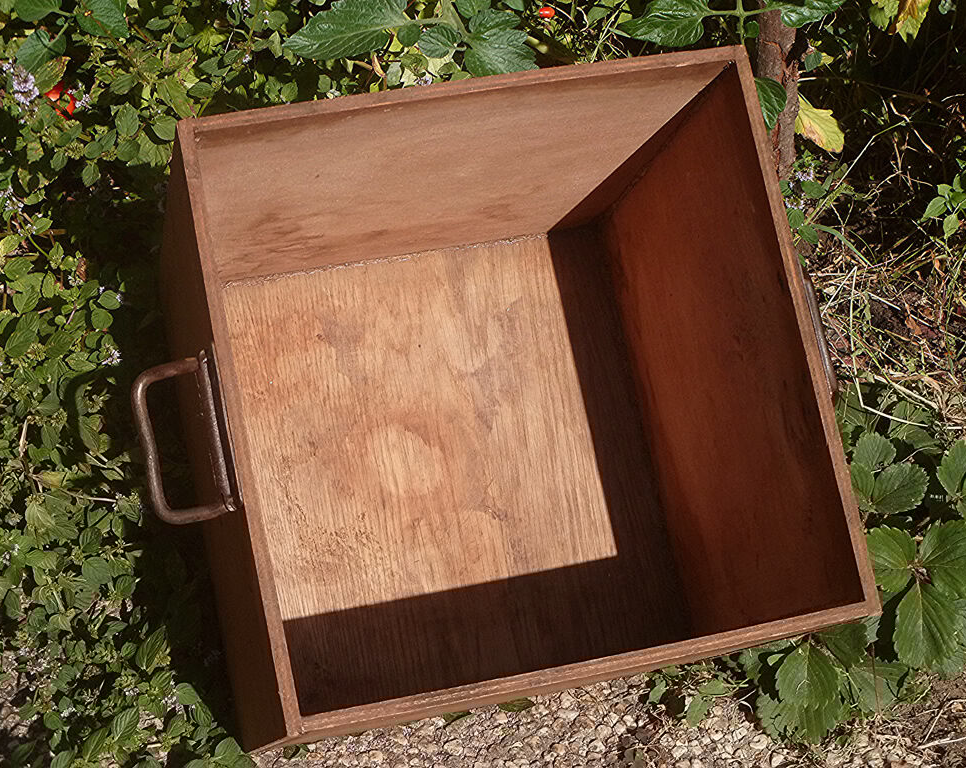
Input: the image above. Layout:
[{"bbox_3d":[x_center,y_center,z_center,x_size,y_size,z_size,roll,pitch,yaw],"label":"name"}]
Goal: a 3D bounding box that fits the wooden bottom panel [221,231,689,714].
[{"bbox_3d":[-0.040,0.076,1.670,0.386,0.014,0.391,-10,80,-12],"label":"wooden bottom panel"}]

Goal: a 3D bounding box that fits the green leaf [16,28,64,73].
[{"bbox_3d":[-0.336,-0.252,1.480,0.035,0.009,0.039,41,81,-4],"label":"green leaf"}]

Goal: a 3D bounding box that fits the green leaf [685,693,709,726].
[{"bbox_3d":[0.184,0.279,1.675,0.018,0.009,0.031,20,70,3],"label":"green leaf"}]

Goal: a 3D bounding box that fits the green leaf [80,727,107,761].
[{"bbox_3d":[-0.311,0.287,1.560,0.017,0.012,0.033,31,71,7],"label":"green leaf"}]

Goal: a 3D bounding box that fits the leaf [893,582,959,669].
[{"bbox_3d":[0.365,0.200,1.616,0.056,0.012,0.077,-3,79,1],"label":"leaf"}]

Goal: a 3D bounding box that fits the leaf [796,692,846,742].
[{"bbox_3d":[0.285,0.277,1.655,0.046,0.010,0.059,-5,79,-1],"label":"leaf"}]

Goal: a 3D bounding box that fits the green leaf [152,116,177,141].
[{"bbox_3d":[-0.248,-0.199,1.526,0.022,0.005,0.019,45,81,-1],"label":"green leaf"}]

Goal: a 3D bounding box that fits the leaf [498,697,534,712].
[{"bbox_3d":[0.027,0.268,1.642,0.033,0.006,0.017,-10,80,-5],"label":"leaf"}]

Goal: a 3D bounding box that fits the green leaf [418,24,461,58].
[{"bbox_3d":[-0.035,-0.275,1.568,0.035,0.009,0.026,12,75,-6],"label":"green leaf"}]

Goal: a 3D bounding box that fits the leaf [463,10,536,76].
[{"bbox_3d":[0.015,-0.285,1.640,0.063,0.025,0.055,22,70,4],"label":"leaf"}]

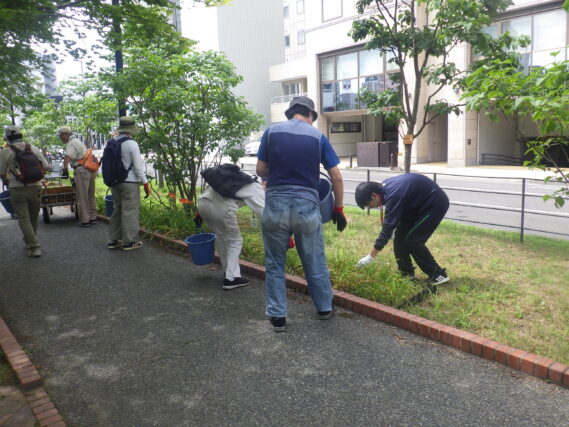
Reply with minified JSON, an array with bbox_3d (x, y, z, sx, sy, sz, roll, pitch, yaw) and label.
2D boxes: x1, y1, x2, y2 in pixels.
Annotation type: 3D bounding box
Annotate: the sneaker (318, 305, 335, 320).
[{"bbox_3d":[0.350,0.740,3.687,0.105,0.110,0.280,1,9,16],"label":"sneaker"}]

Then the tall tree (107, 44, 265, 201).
[{"bbox_3d":[-1.574,-1.329,7.280,2.250,2.700,2.100,7,11,39],"label":"tall tree"}]

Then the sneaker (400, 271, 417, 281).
[{"bbox_3d":[1.118,0.566,4.200,0.250,0.100,0.100,-6,10,-30],"label":"sneaker"}]

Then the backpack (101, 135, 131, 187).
[{"bbox_3d":[-2.187,-0.660,5.904,0.270,0.560,0.330,-3,8,-44],"label":"backpack"}]

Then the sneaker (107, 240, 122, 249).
[{"bbox_3d":[-2.250,0.386,6.268,0.105,0.110,0.280,7,12,40],"label":"sneaker"}]

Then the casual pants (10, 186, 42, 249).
[{"bbox_3d":[-3.301,0.038,5.912,0.310,0.840,0.370,7,12,43],"label":"casual pants"}]

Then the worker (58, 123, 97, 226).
[{"bbox_3d":[-3.463,-0.621,7.720,0.520,1.650,0.460,3,9,21],"label":"worker"}]

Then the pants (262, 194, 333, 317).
[{"bbox_3d":[0.105,0.312,3.460,0.480,0.900,0.340,0,9,5],"label":"pants"}]

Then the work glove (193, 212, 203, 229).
[{"bbox_3d":[-0.870,0.070,4.620,0.090,0.165,0.095,-7,11,-36],"label":"work glove"}]

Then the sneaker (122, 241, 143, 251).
[{"bbox_3d":[-2.004,0.422,6.070,0.105,0.110,0.275,7,12,42],"label":"sneaker"}]

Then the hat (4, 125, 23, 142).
[{"bbox_3d":[-3.446,-1.021,5.838,0.180,0.150,0.260,-10,5,-44],"label":"hat"}]

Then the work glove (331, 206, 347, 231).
[{"bbox_3d":[0.419,0.049,3.540,0.100,0.195,0.090,0,9,3],"label":"work glove"}]

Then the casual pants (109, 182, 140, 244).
[{"bbox_3d":[-2.099,0.000,6.040,0.370,0.830,0.290,5,11,35],"label":"casual pants"}]

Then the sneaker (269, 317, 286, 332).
[{"bbox_3d":[-0.041,0.780,3.485,0.105,0.110,0.280,-2,9,-4],"label":"sneaker"}]

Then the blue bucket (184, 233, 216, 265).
[{"bbox_3d":[-0.840,0.355,4.600,0.300,0.280,0.300,-1,9,0],"label":"blue bucket"}]

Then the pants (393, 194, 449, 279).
[{"bbox_3d":[1.222,0.201,4.120,0.470,0.770,0.350,-2,9,-6],"label":"pants"}]

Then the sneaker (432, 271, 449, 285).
[{"bbox_3d":[1.357,0.567,4.074,0.270,0.110,0.100,-8,11,-36],"label":"sneaker"}]

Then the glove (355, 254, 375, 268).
[{"bbox_3d":[0.713,0.432,4.100,0.210,0.085,0.110,-26,21,-30],"label":"glove"}]

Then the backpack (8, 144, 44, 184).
[{"bbox_3d":[-3.206,-0.599,5.742,0.220,0.450,0.310,-1,13,45],"label":"backpack"}]

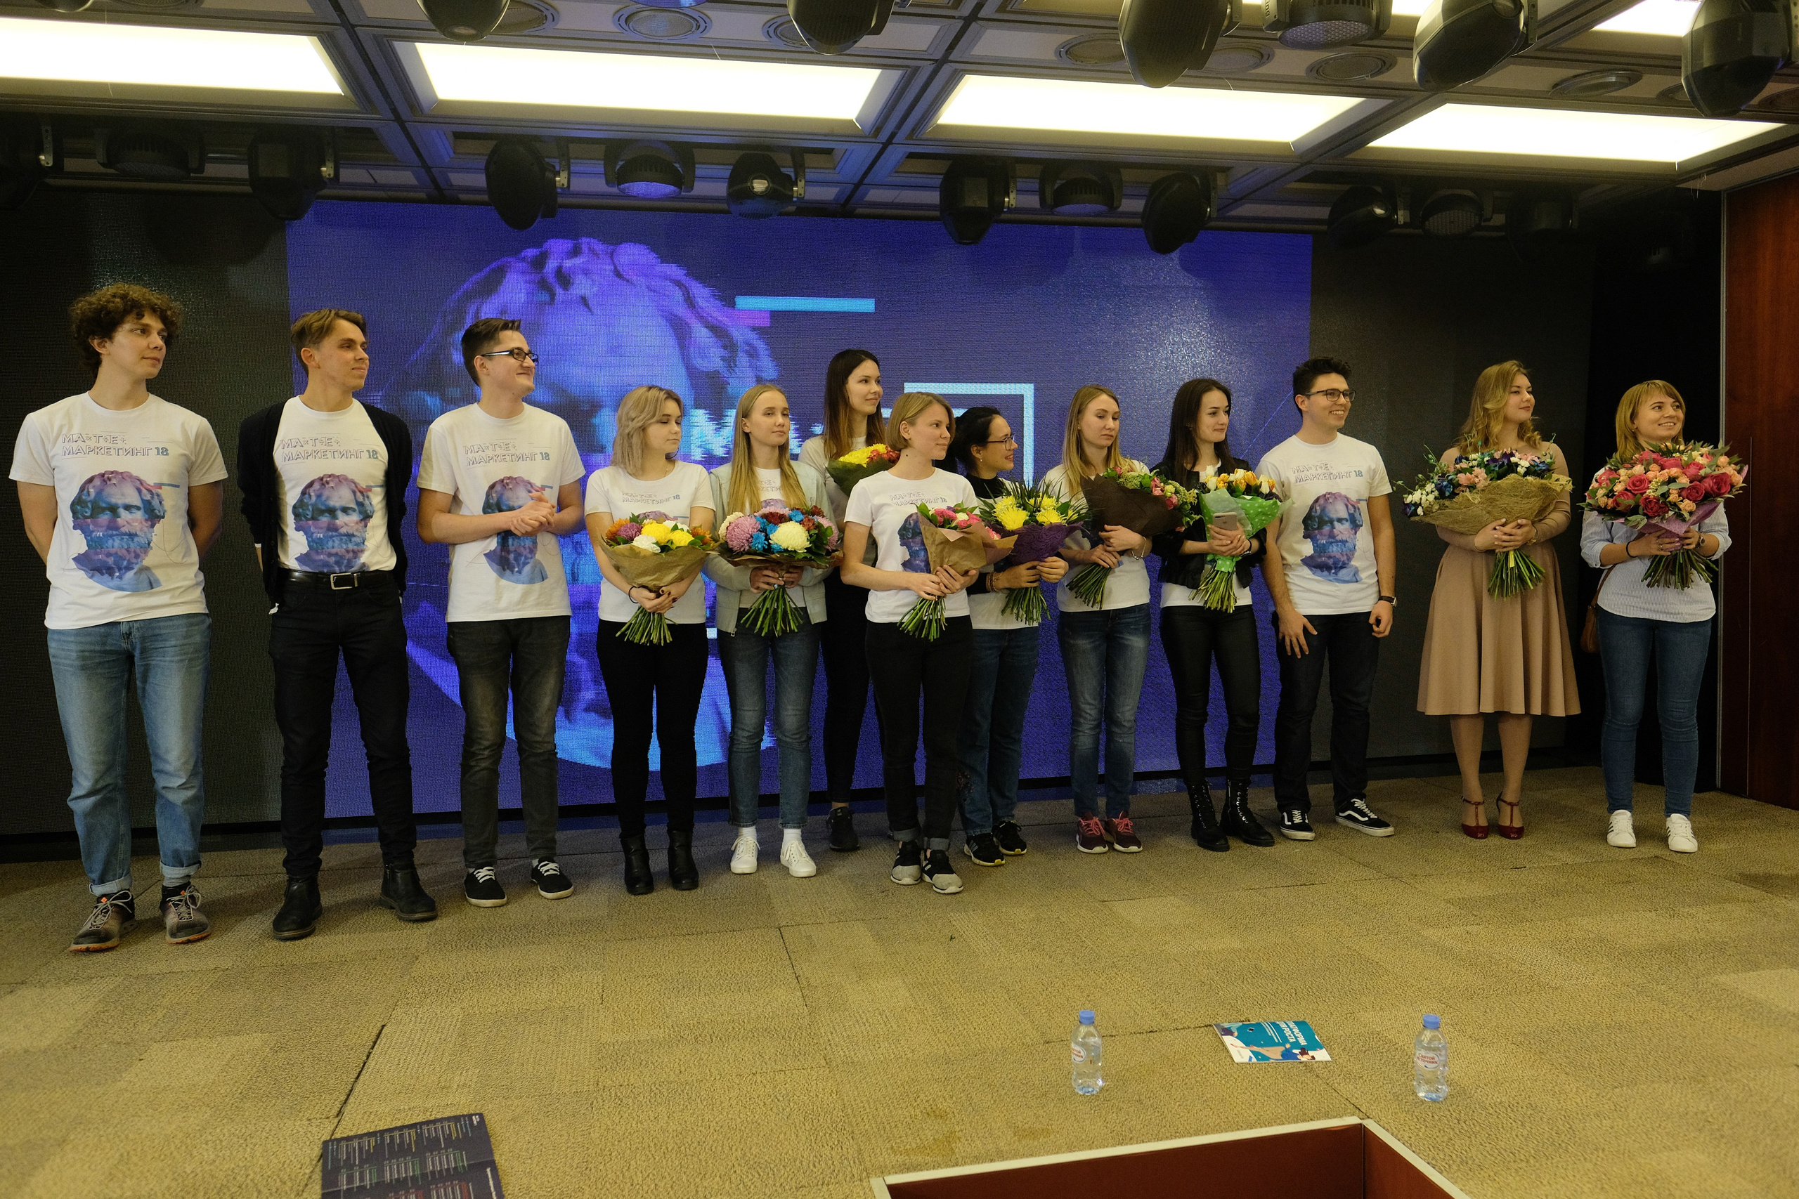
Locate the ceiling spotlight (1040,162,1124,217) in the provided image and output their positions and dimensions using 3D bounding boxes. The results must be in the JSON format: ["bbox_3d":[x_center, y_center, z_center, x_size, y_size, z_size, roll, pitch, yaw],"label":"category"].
[{"bbox_3d":[0.645,-1.469,4.282,0.280,0.220,0.210,-2,3,-11],"label":"ceiling spotlight"}]

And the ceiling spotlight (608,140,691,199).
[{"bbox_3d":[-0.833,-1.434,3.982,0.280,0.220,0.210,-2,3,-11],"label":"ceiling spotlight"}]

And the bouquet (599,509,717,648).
[{"bbox_3d":[-0.760,-0.068,3.760,0.370,0.400,0.330,-2,4,-14],"label":"bouquet"}]

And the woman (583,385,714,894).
[{"bbox_3d":[-0.837,0.122,3.959,0.420,1.637,0.400,-2,3,-17],"label":"woman"}]

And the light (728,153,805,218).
[{"bbox_3d":[-0.444,-1.385,3.989,0.250,0.230,0.260,-1,3,0],"label":"light"}]

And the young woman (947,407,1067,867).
[{"bbox_3d":[0.363,0.122,4.293,0.430,1.600,0.380,-3,4,-30],"label":"young woman"}]

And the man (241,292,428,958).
[{"bbox_3d":[-1.704,0.052,3.642,0.560,1.839,0.380,-2,3,-19],"label":"man"}]

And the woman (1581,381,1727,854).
[{"bbox_3d":[2.678,0.055,4.221,0.480,1.640,0.370,0,4,16],"label":"woman"}]

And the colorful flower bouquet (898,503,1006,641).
[{"bbox_3d":[0.181,-0.087,3.820,0.310,0.430,0.270,14,16,-20],"label":"colorful flower bouquet"}]

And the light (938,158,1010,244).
[{"bbox_3d":[0.271,-1.447,4.327,0.240,0.290,0.250,-2,4,-12],"label":"light"}]

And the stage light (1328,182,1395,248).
[{"bbox_3d":[1.734,-1.440,4.505,0.240,0.220,0.230,-2,3,-11],"label":"stage light"}]

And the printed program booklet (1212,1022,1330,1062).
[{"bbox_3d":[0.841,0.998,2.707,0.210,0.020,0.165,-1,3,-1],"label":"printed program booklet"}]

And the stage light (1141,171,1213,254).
[{"bbox_3d":[1.010,-1.413,4.365,0.250,0.300,0.250,0,3,15],"label":"stage light"}]

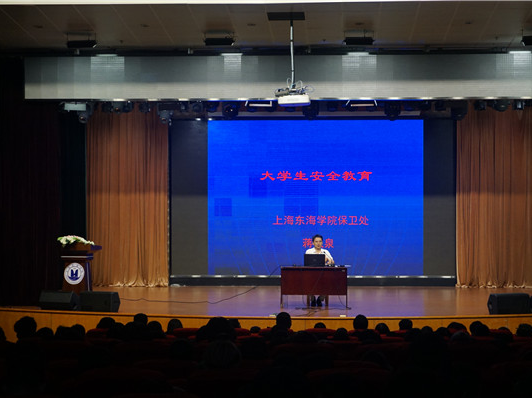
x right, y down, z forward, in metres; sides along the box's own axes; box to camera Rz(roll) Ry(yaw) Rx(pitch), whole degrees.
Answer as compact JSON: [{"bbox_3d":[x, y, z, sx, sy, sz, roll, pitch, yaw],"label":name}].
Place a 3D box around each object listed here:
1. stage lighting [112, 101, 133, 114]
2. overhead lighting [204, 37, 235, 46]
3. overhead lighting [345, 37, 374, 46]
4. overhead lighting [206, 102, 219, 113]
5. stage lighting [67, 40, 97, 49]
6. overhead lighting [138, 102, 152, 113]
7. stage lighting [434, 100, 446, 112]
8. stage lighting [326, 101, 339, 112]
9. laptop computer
[{"bbox_3d":[-2.741,-1.767,23.837,0.360,0.300,0.300,0,0,3],"label":"stage lighting"},{"bbox_3d":[-0.781,-2.663,21.100,0.500,0.160,0.250,0,0,3],"label":"overhead lighting"},{"bbox_3d":[1.582,-2.654,21.000,0.500,0.160,0.250,0,0,3],"label":"overhead lighting"},{"bbox_3d":[-1.017,-1.778,23.728,0.230,0.270,0.250,0,0,3],"label":"overhead lighting"},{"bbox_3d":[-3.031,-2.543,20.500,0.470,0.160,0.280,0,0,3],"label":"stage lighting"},{"bbox_3d":[-2.385,-1.833,24.600,0.230,0.270,0.270,0,0,3],"label":"overhead lighting"},{"bbox_3d":[3.279,-1.757,23.452,0.230,0.280,0.250,0,0,3],"label":"stage lighting"},{"bbox_3d":[1.311,-1.833,24.600,0.220,0.270,0.270,0,0,3],"label":"stage lighting"},{"bbox_3d":[0.909,1.133,23.100,0.380,0.240,0.300,0,0,0],"label":"laptop computer"}]

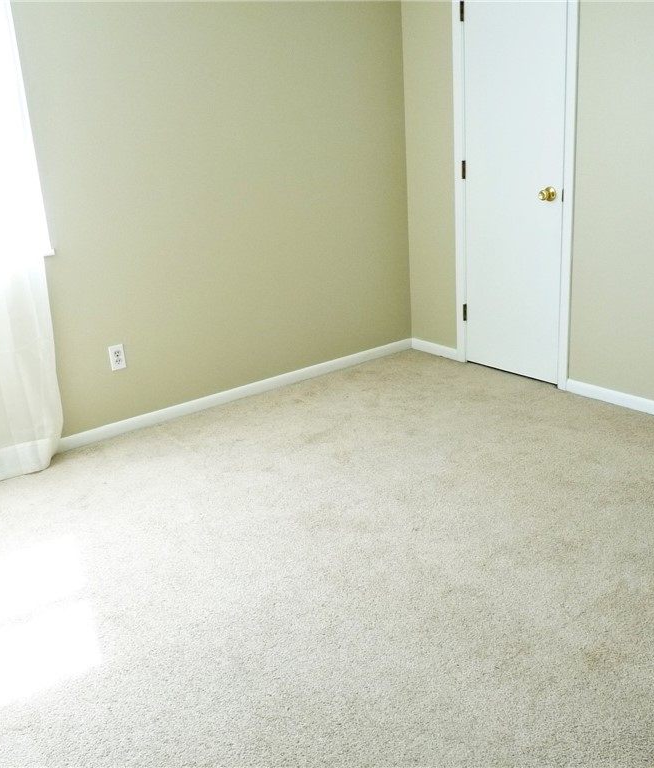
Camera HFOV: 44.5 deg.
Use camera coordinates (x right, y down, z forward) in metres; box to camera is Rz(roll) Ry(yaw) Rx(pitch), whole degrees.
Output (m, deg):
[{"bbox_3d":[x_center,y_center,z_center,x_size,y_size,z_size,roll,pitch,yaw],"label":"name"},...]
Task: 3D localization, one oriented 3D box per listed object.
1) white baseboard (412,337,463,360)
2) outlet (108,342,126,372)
[{"bbox_3d":[0.631,-0.200,4.666,0.015,0.068,0.382,-17,23,-33],"label":"white baseboard"},{"bbox_3d":[-0.973,-0.123,3.708,0.071,0.115,0.007,-17,23,-33],"label":"outlet"}]

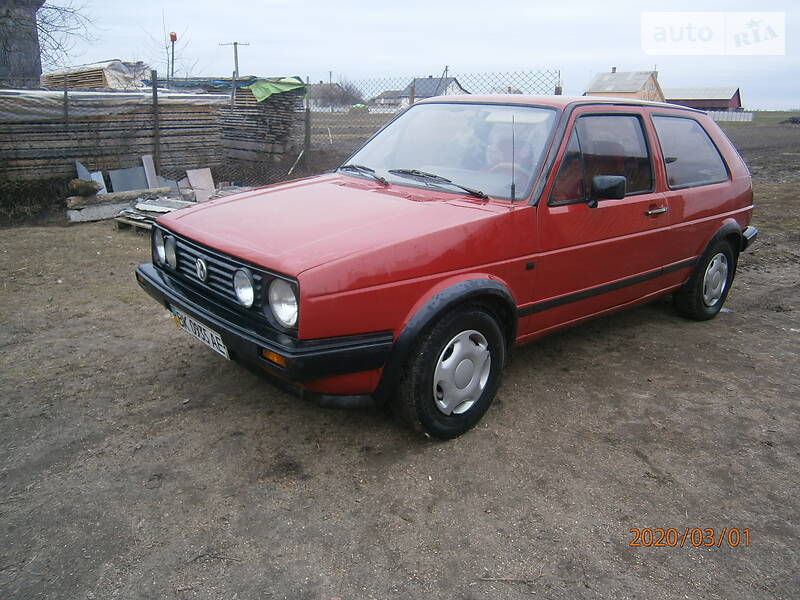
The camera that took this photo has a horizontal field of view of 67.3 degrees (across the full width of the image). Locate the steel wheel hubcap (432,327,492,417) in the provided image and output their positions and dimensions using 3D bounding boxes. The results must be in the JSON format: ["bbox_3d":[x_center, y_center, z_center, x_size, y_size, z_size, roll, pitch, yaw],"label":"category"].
[{"bbox_3d":[0.263,0.307,2.517,0.375,0.375,0.050,-15,24,-42],"label":"steel wheel hubcap"}]

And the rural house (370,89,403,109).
[{"bbox_3d":[-2.912,-46.830,140.000,8.500,4.500,6.500,0,17,-1],"label":"rural house"}]

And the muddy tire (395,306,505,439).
[{"bbox_3d":[0.188,0.275,2.459,0.575,0.575,0.178,-13,22,-40],"label":"muddy tire"}]

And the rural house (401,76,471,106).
[{"bbox_3d":[5.704,-33.775,100.394,7.450,6.217,9.697,-13,22,-37],"label":"rural house"}]

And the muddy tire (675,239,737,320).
[{"bbox_3d":[2.096,-0.152,4.118,0.576,0.576,0.180,-13,23,-39],"label":"muddy tire"}]

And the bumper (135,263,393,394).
[{"bbox_3d":[-0.715,0.016,2.512,0.410,0.155,1.610,-13,22,-40],"label":"bumper"}]

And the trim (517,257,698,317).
[{"bbox_3d":[1.153,-0.094,3.105,1.730,0.050,0.025,-12,22,-39],"label":"trim"}]

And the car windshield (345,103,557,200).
[{"bbox_3d":[0.248,-0.833,3.133,1.380,0.100,0.610,20,66,45],"label":"car windshield"}]

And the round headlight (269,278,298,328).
[{"bbox_3d":[-0.388,0.009,2.092,0.080,0.180,0.180,-13,23,-39],"label":"round headlight"}]

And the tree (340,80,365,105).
[{"bbox_3d":[-8.537,-37.384,108.000,4.400,4.800,4.200,-1,17,-4],"label":"tree"}]

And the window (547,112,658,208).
[{"bbox_3d":[0.978,-0.701,2.921,0.970,0.425,0.040,-13,4,-39],"label":"window"}]

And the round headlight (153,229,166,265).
[{"bbox_3d":[-1.112,-0.252,2.822,0.080,0.178,0.178,-13,22,-40],"label":"round headlight"}]

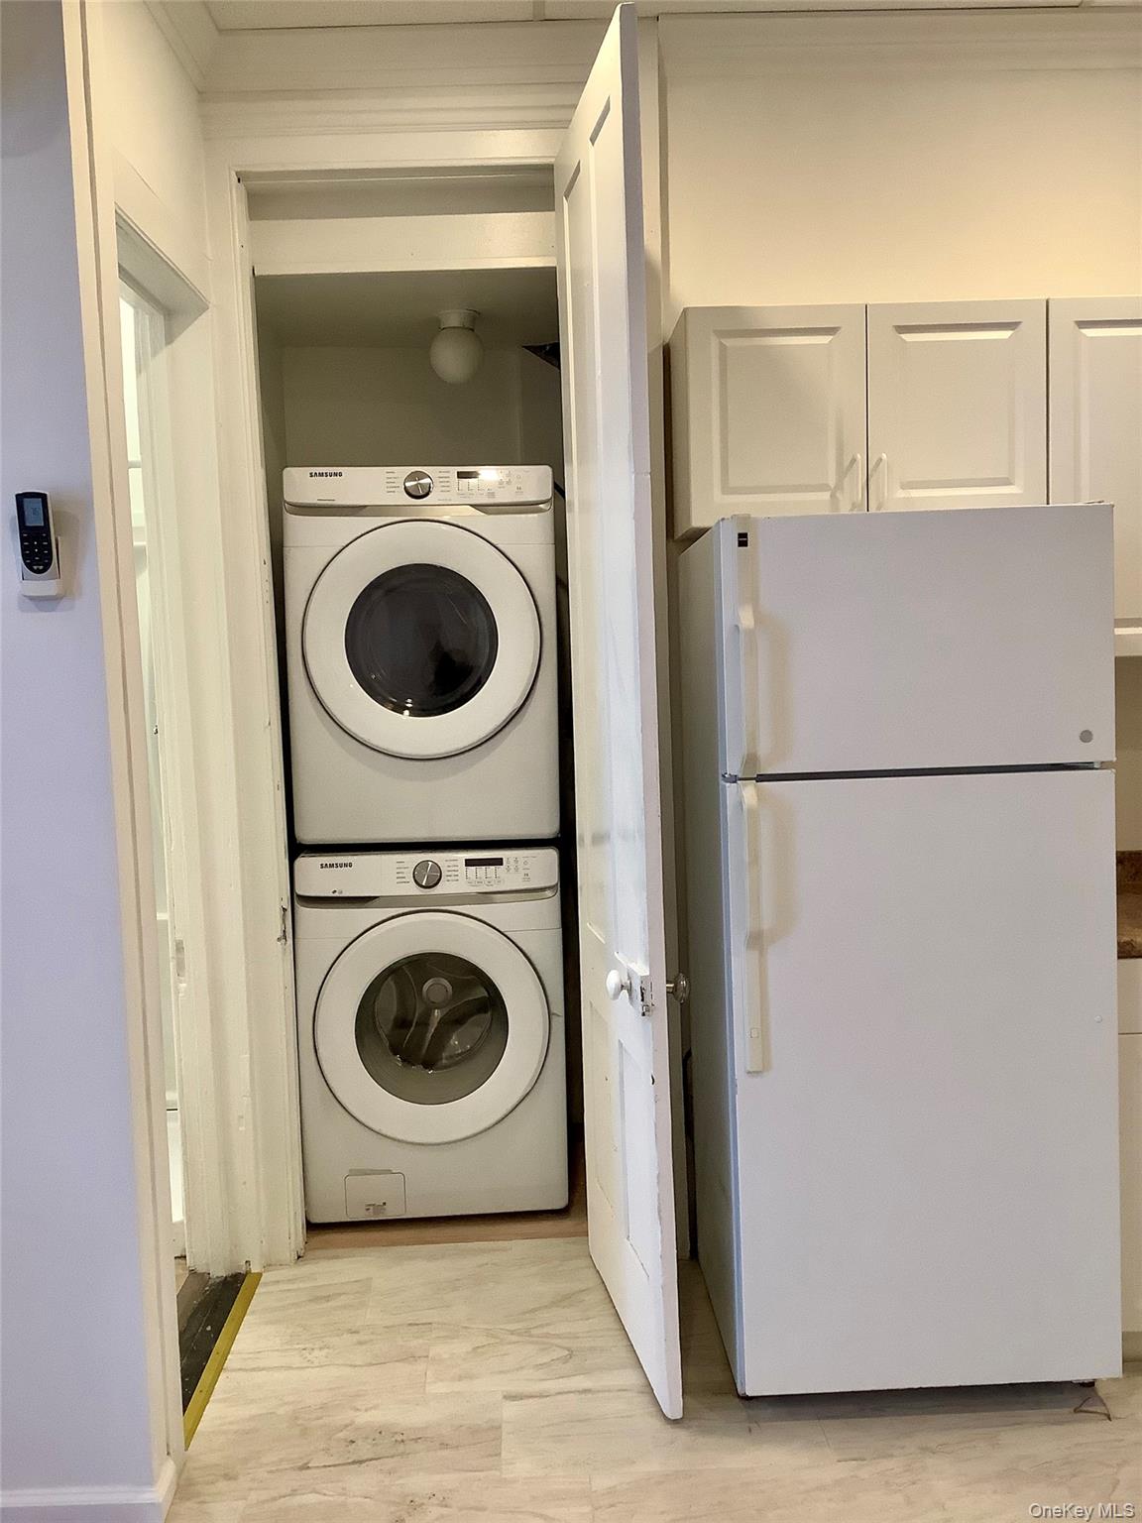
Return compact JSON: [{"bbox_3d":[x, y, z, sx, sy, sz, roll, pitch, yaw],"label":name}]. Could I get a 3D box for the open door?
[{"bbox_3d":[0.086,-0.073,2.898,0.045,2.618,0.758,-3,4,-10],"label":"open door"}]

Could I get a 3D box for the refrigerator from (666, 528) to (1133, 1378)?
[{"bbox_3d":[0.661,0.368,2.927,0.742,1.707,0.746,-2,4,-1],"label":"refrigerator"}]

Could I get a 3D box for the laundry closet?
[{"bbox_3d":[-0.371,-0.111,3.752,0.766,2.627,0.876,-2,4,-2],"label":"laundry closet"}]

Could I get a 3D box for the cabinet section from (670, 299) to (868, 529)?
[{"bbox_3d":[0.436,-0.745,3.058,0.384,0.459,0.327,-1,4,-1],"label":"cabinet section"}]

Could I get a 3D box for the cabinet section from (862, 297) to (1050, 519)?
[{"bbox_3d":[0.820,-0.754,3.063,0.386,0.459,0.327,-1,4,-1],"label":"cabinet section"}]

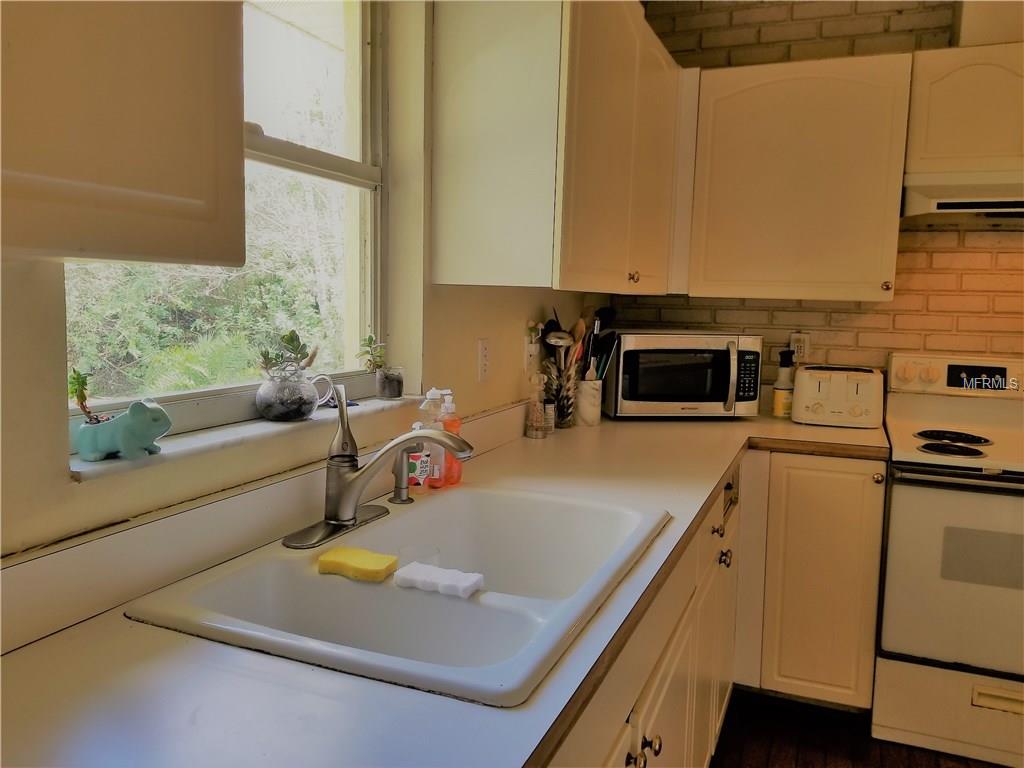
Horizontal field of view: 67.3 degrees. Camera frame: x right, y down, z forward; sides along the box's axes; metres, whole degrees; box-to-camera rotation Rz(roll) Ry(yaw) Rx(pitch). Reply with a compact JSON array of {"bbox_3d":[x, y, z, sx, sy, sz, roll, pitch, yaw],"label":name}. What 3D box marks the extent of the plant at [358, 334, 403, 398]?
[{"bbox_3d":[-0.288,-0.040,1.740,0.088,0.138,0.068,4,7,22],"label":"plant"}]

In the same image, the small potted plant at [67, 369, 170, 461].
[{"bbox_3d":[-0.529,0.040,1.048,0.120,0.120,0.075,-1,7,-17],"label":"small potted plant"}]

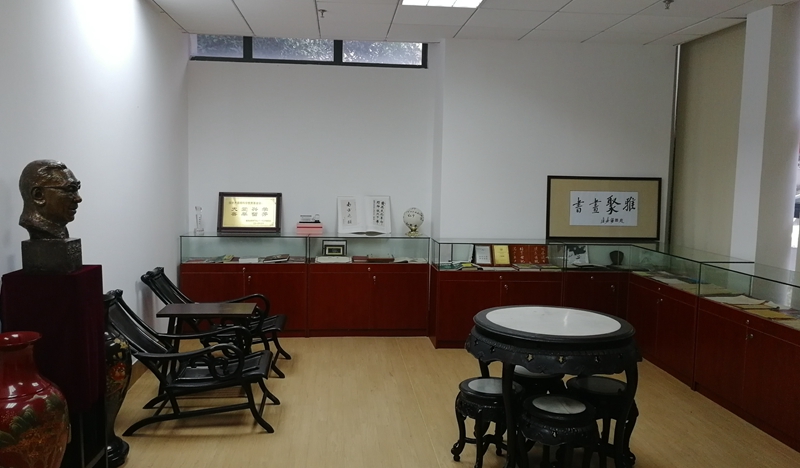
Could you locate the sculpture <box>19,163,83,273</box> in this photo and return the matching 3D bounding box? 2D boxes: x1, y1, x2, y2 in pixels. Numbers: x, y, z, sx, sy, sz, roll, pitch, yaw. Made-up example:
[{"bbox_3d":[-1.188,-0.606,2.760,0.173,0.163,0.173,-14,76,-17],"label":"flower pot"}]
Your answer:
[{"bbox_3d":[-1.489,-0.077,2.672,0.255,0.475,0.210,0,6,-5],"label":"sculpture"}]

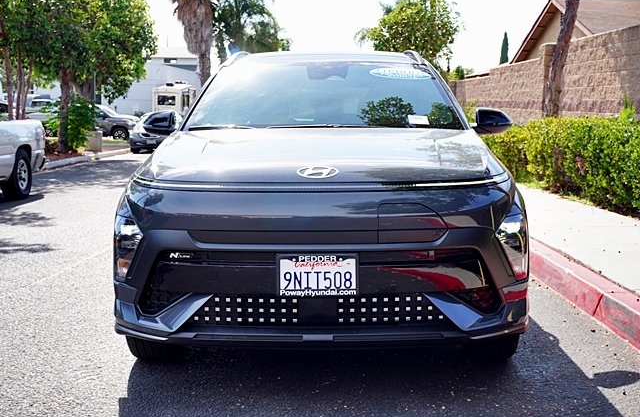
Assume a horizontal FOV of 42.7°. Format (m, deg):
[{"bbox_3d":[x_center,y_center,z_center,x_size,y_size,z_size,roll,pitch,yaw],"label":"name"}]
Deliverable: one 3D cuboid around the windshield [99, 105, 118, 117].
[{"bbox_3d":[-9.700,-4.500,37.970,0.800,0.520,1.500,0,7,3],"label":"windshield"}]

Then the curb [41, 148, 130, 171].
[{"bbox_3d":[-6.351,-1.395,22.703,0.200,0.150,9.000,0,6,0],"label":"curb"}]

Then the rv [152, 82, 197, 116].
[{"bbox_3d":[-13.000,-9.150,73.300,2.450,3.200,7.000,0,7,1],"label":"rv"}]

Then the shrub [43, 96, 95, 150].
[{"bbox_3d":[-6.949,-2.376,22.600,1.420,1.450,1.300,0,7,0],"label":"shrub"}]

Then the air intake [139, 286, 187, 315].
[{"bbox_3d":[-0.637,0.377,3.330,0.210,0.115,0.120,1,6,10],"label":"air intake"}]

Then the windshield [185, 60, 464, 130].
[{"bbox_3d":[0.027,-0.630,4.571,1.460,0.130,0.950,0,32,1],"label":"windshield"}]

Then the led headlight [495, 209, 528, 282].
[{"bbox_3d":[0.802,0.150,3.401,0.190,0.310,0.240,-1,6,-5],"label":"led headlight"}]

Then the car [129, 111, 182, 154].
[{"bbox_3d":[-5.370,-2.700,28.500,1.780,1.430,4.500,0,7,1],"label":"car"}]

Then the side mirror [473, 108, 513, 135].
[{"bbox_3d":[0.982,-0.494,4.644,0.215,0.150,0.150,0,6,1],"label":"side mirror"}]

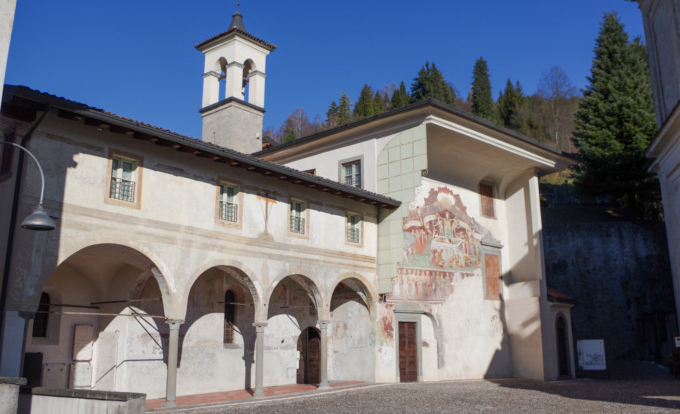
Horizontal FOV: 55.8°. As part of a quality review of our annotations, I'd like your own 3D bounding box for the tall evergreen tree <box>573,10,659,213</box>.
[{"bbox_3d":[26.403,-8.978,60.610,8.500,20.760,8.500,0,-13,0],"label":"tall evergreen tree"}]

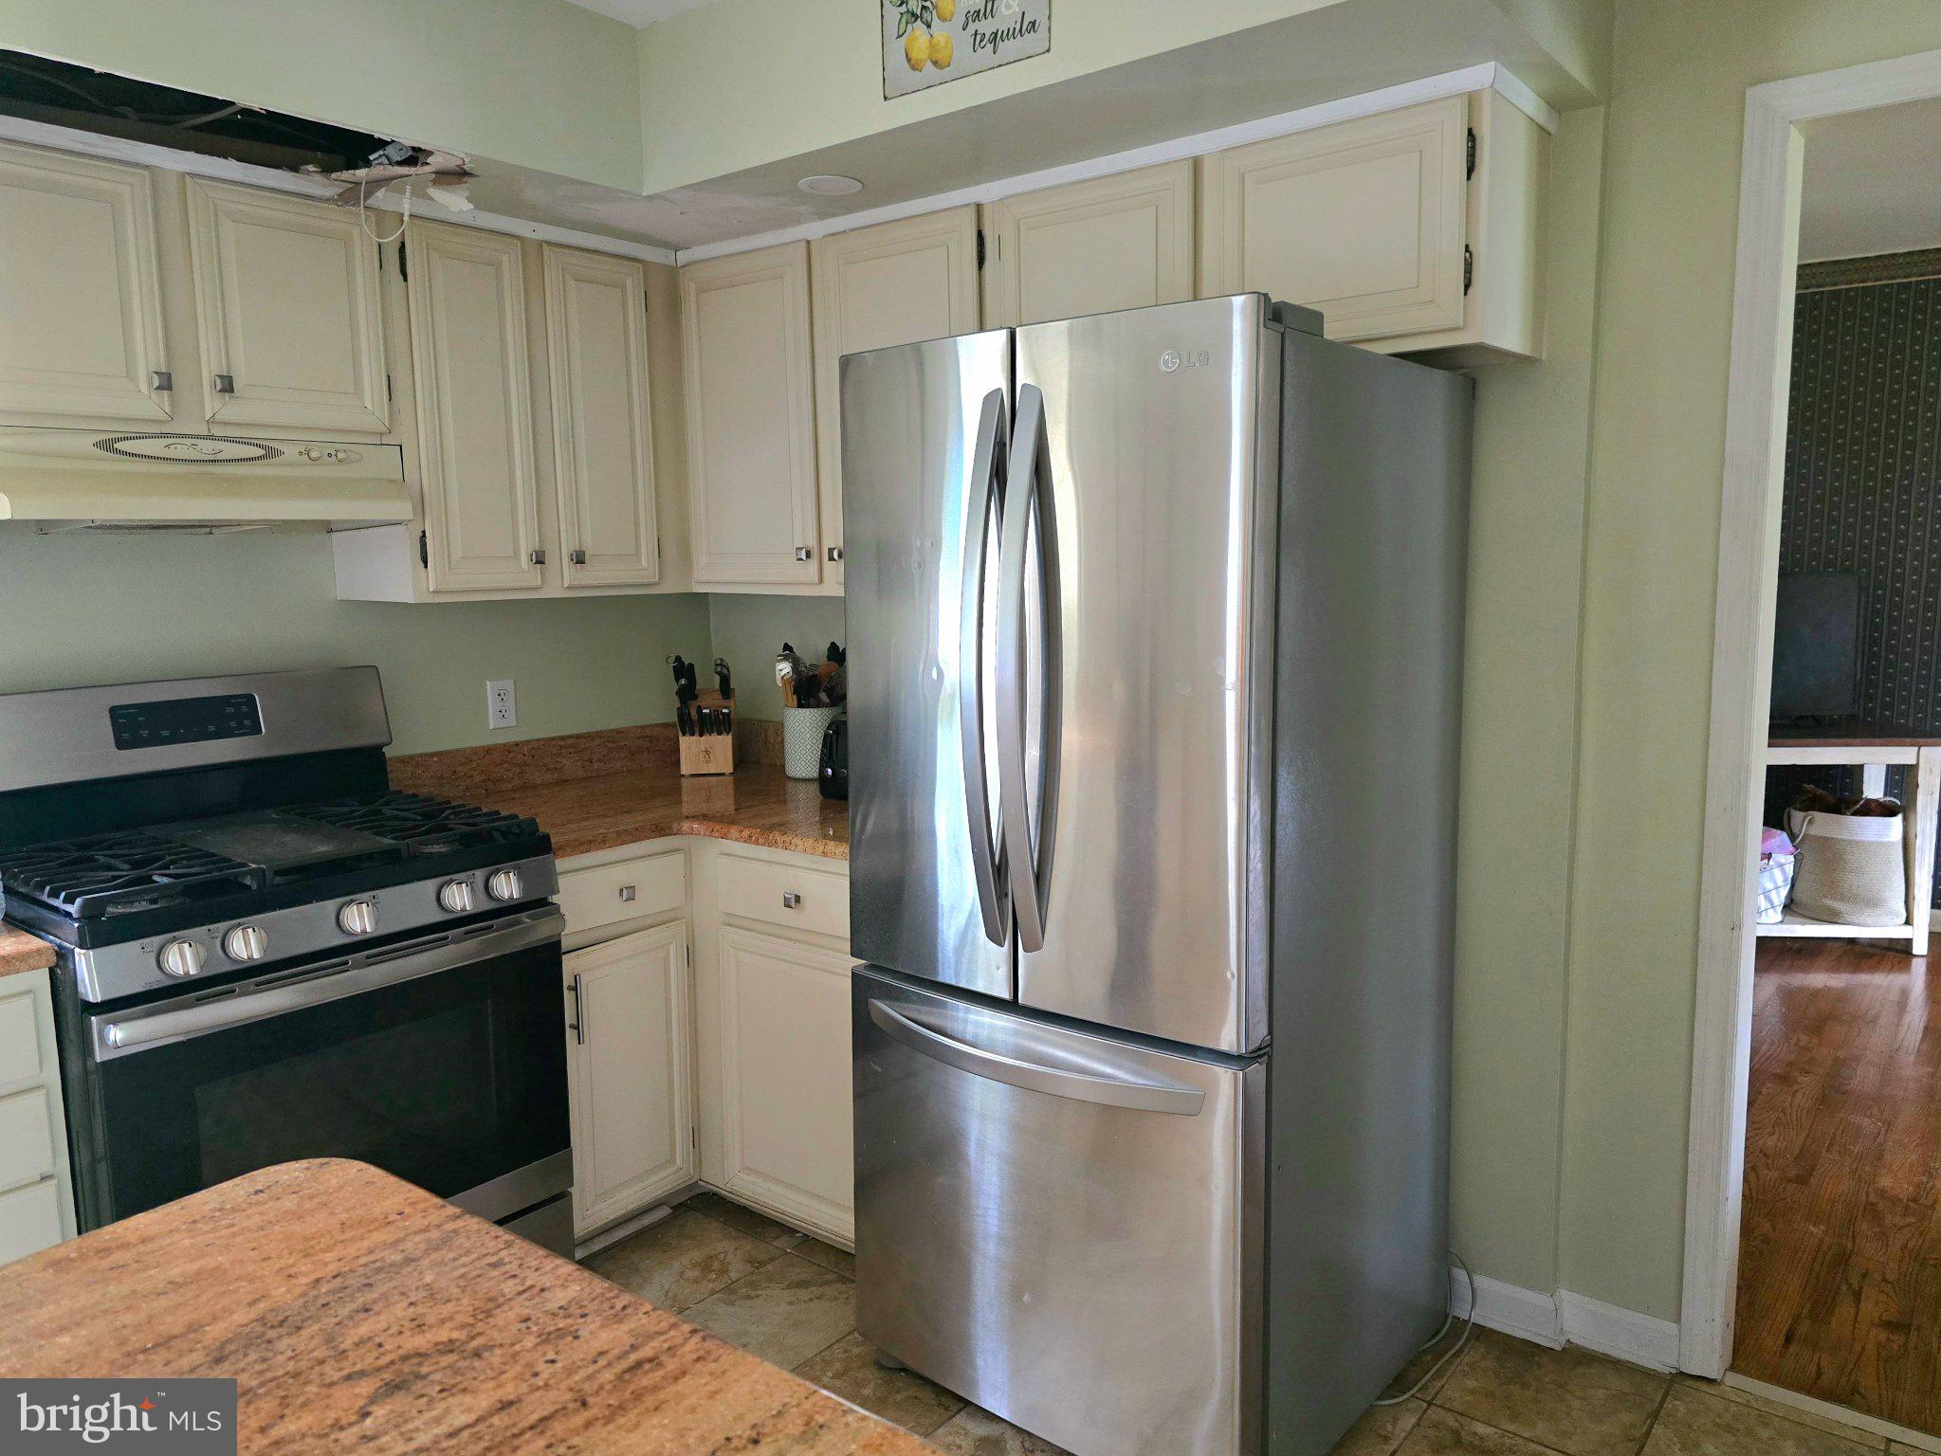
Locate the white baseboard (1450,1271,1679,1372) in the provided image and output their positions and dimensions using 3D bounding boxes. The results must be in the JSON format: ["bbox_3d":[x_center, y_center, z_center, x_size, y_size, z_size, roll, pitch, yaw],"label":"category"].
[{"bbox_3d":[1.090,1.095,2.388,0.385,0.100,0.055,6,10,38],"label":"white baseboard"}]

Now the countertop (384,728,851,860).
[{"bbox_3d":[-0.564,0.148,2.896,1.220,0.145,1.010,6,10,38],"label":"countertop"}]

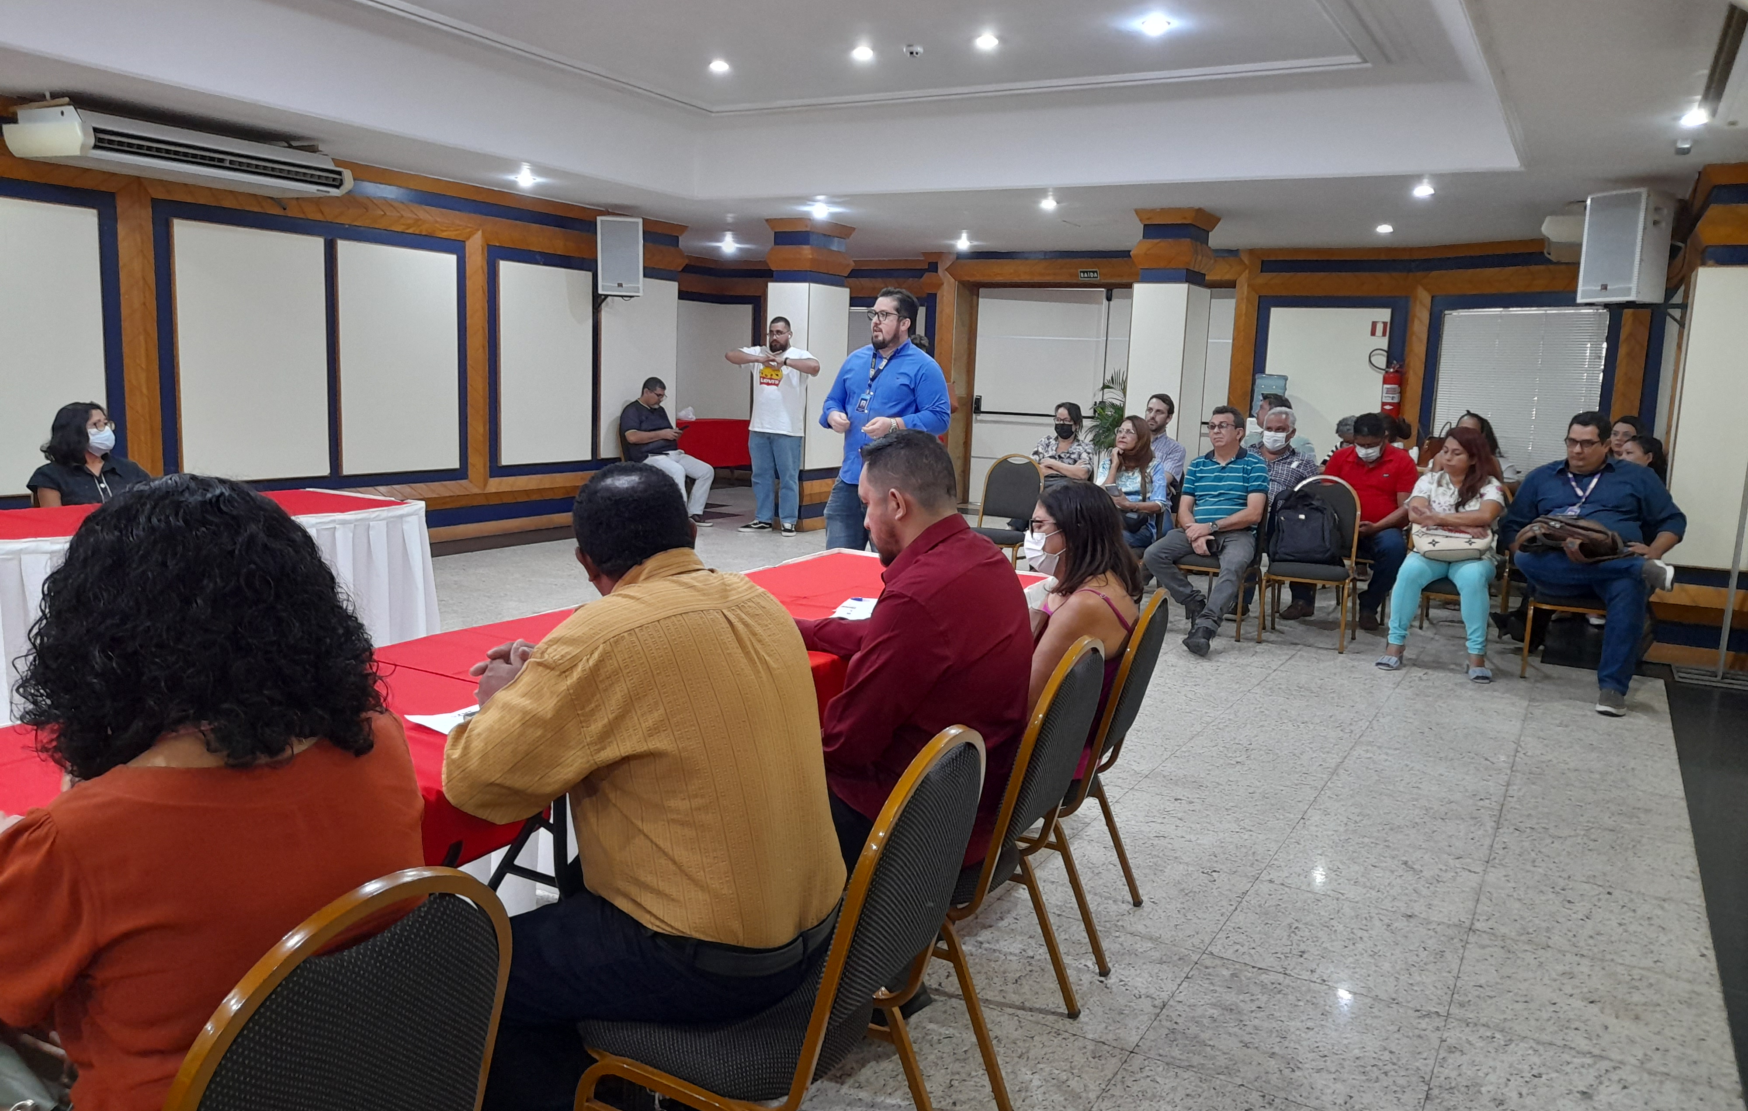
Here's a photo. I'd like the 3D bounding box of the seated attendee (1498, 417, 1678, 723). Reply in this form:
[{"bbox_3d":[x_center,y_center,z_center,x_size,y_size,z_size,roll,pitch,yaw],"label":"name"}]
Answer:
[{"bbox_3d":[3.429,-0.023,6.059,0.800,1.330,1.000,7,9,29],"label":"seated attendee"}]

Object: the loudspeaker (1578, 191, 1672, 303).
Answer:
[{"bbox_3d":[4.231,-1.696,6.995,0.340,0.600,0.400,0,9,-15],"label":"loudspeaker"}]

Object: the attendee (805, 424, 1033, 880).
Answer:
[{"bbox_3d":[-0.022,0.370,2.739,0.800,1.284,0.580,6,9,24],"label":"attendee"}]

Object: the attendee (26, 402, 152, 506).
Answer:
[{"bbox_3d":[-3.216,-0.075,5.358,0.780,1.140,0.480,7,9,29],"label":"attendee"}]

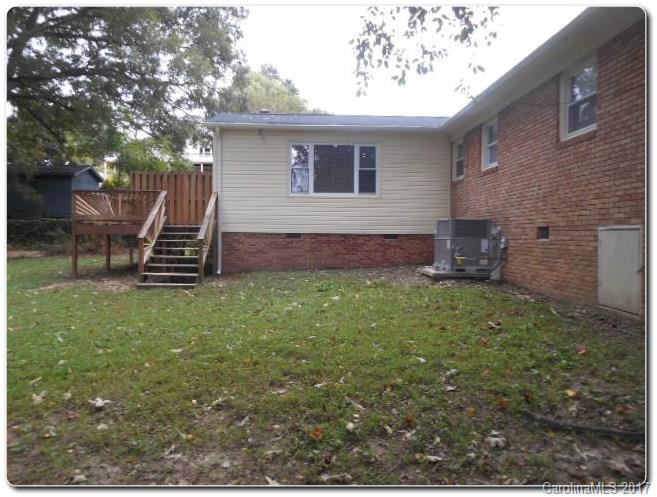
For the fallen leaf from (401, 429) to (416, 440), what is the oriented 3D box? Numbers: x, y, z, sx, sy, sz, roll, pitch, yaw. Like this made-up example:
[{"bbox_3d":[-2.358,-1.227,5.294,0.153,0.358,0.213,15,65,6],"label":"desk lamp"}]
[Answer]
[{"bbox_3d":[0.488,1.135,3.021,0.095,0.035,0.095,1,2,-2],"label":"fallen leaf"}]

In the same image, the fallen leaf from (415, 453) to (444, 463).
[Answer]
[{"bbox_3d":[0.560,1.158,2.743,0.161,0.020,0.110,1,2,-2],"label":"fallen leaf"}]

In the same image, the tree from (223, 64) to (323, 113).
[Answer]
[{"bbox_3d":[-4.016,-6.561,34.726,7.200,12.564,7.200,1,2,-2],"label":"tree"}]

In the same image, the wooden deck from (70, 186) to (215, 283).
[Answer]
[{"bbox_3d":[-4.599,-0.354,13.304,3.684,2.243,5.550,1,2,-2],"label":"wooden deck"}]

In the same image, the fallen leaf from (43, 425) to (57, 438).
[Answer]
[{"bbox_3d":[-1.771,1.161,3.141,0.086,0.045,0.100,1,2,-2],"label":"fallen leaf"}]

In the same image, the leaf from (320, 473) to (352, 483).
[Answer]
[{"bbox_3d":[0.041,1.178,2.547,0.160,0.020,0.110,1,2,-2],"label":"leaf"}]

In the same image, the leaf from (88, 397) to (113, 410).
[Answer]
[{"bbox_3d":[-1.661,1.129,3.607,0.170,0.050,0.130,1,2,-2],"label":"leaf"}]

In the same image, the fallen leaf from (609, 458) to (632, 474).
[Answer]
[{"bbox_3d":[1.528,1.141,2.590,0.122,0.040,0.120,1,2,-2],"label":"fallen leaf"}]

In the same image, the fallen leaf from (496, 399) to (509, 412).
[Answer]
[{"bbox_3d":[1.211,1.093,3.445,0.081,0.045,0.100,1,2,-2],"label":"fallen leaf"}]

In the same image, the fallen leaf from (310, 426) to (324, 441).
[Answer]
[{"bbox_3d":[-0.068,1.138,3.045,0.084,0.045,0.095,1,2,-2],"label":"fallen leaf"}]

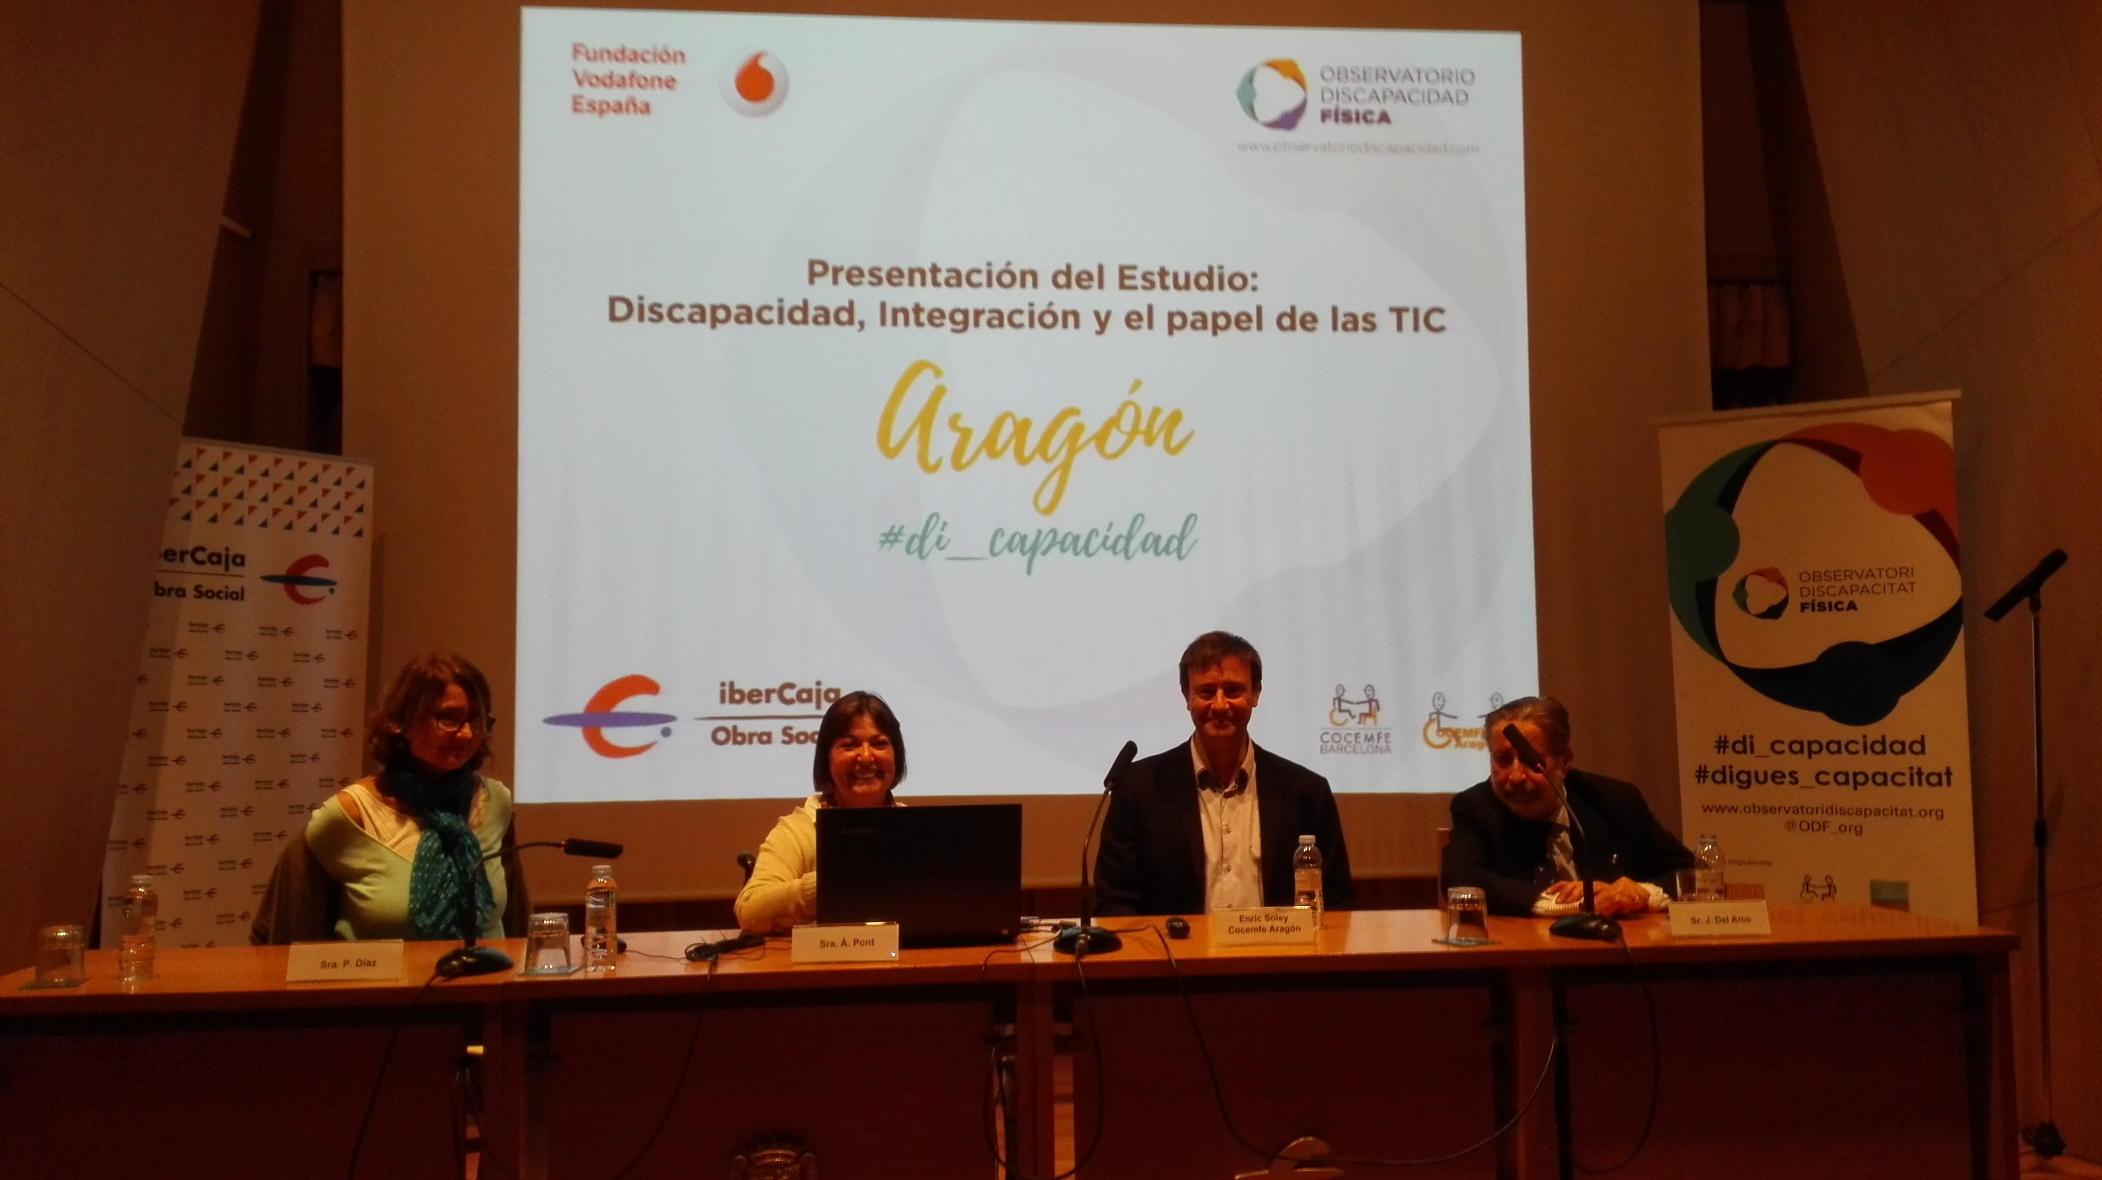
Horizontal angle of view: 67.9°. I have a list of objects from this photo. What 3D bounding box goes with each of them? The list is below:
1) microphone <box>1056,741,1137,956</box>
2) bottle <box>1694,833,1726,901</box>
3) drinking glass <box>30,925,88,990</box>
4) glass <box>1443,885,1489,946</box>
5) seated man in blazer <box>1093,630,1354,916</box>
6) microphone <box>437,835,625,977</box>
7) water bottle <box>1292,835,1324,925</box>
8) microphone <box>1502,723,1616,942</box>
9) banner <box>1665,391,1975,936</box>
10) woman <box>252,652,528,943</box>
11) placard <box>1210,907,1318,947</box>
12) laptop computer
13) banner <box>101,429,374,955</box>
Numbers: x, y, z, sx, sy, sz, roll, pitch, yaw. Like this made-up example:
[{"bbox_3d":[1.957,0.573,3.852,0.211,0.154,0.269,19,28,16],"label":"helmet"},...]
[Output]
[{"bbox_3d":[0.091,0.484,2.986,0.130,0.390,0.240,-3,-6,33],"label":"microphone"},{"bbox_3d":[1.369,0.599,3.236,0.062,0.190,0.062,0,-5,-8],"label":"bottle"},{"bbox_3d":[-1.822,0.675,2.872,0.079,0.094,0.079,-1,-3,0],"label":"drinking glass"},{"bbox_3d":[0.811,0.632,3.032,0.079,0.094,0.079,-1,-3,0],"label":"glass"},{"bbox_3d":[0.394,0.768,3.386,0.580,1.361,0.780,-1,-3,0],"label":"seated man in blazer"},{"bbox_3d":[-0.986,0.595,2.971,0.358,0.239,0.160,0,-3,-12],"label":"microphone"},{"bbox_3d":[0.529,0.601,3.215,0.062,0.190,0.062,0,-5,-8],"label":"water bottle"},{"bbox_3d":[1.026,0.480,3.138,0.231,0.409,0.160,-2,-3,15],"label":"microphone"},{"bbox_3d":[2.478,0.451,5.042,0.870,2.077,0.200,-3,-3,31],"label":"banner"},{"bbox_3d":[-1.255,0.782,3.120,0.540,1.321,0.780,2,-5,-30],"label":"woman"},{"bbox_3d":[0.407,0.644,3.021,0.200,0.074,0.060,0,-5,-8],"label":"placard"},{"bbox_3d":[-0.277,0.552,3.073,0.382,0.272,0.300,1,-5,-14],"label":"laptop computer"},{"bbox_3d":[-2.551,0.548,4.923,0.170,2.070,0.860,-3,-6,32],"label":"banner"}]

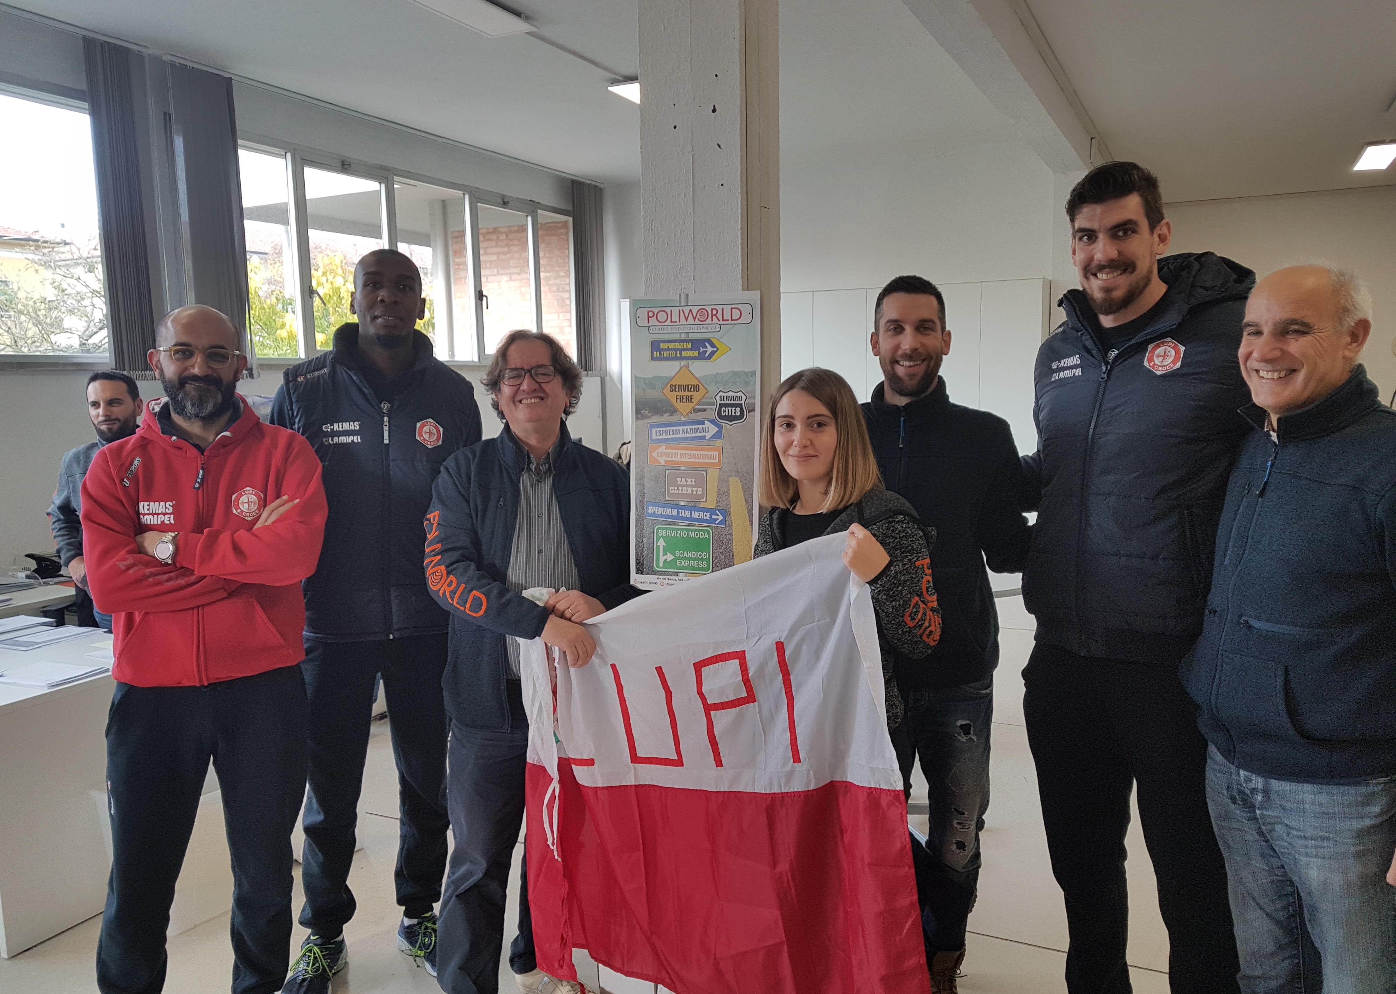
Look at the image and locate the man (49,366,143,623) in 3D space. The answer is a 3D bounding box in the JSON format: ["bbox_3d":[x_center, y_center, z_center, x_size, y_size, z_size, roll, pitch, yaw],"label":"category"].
[{"bbox_3d":[-2.300,0.347,4.150,0.490,1.690,0.320,-2,7,-12],"label":"man"}]

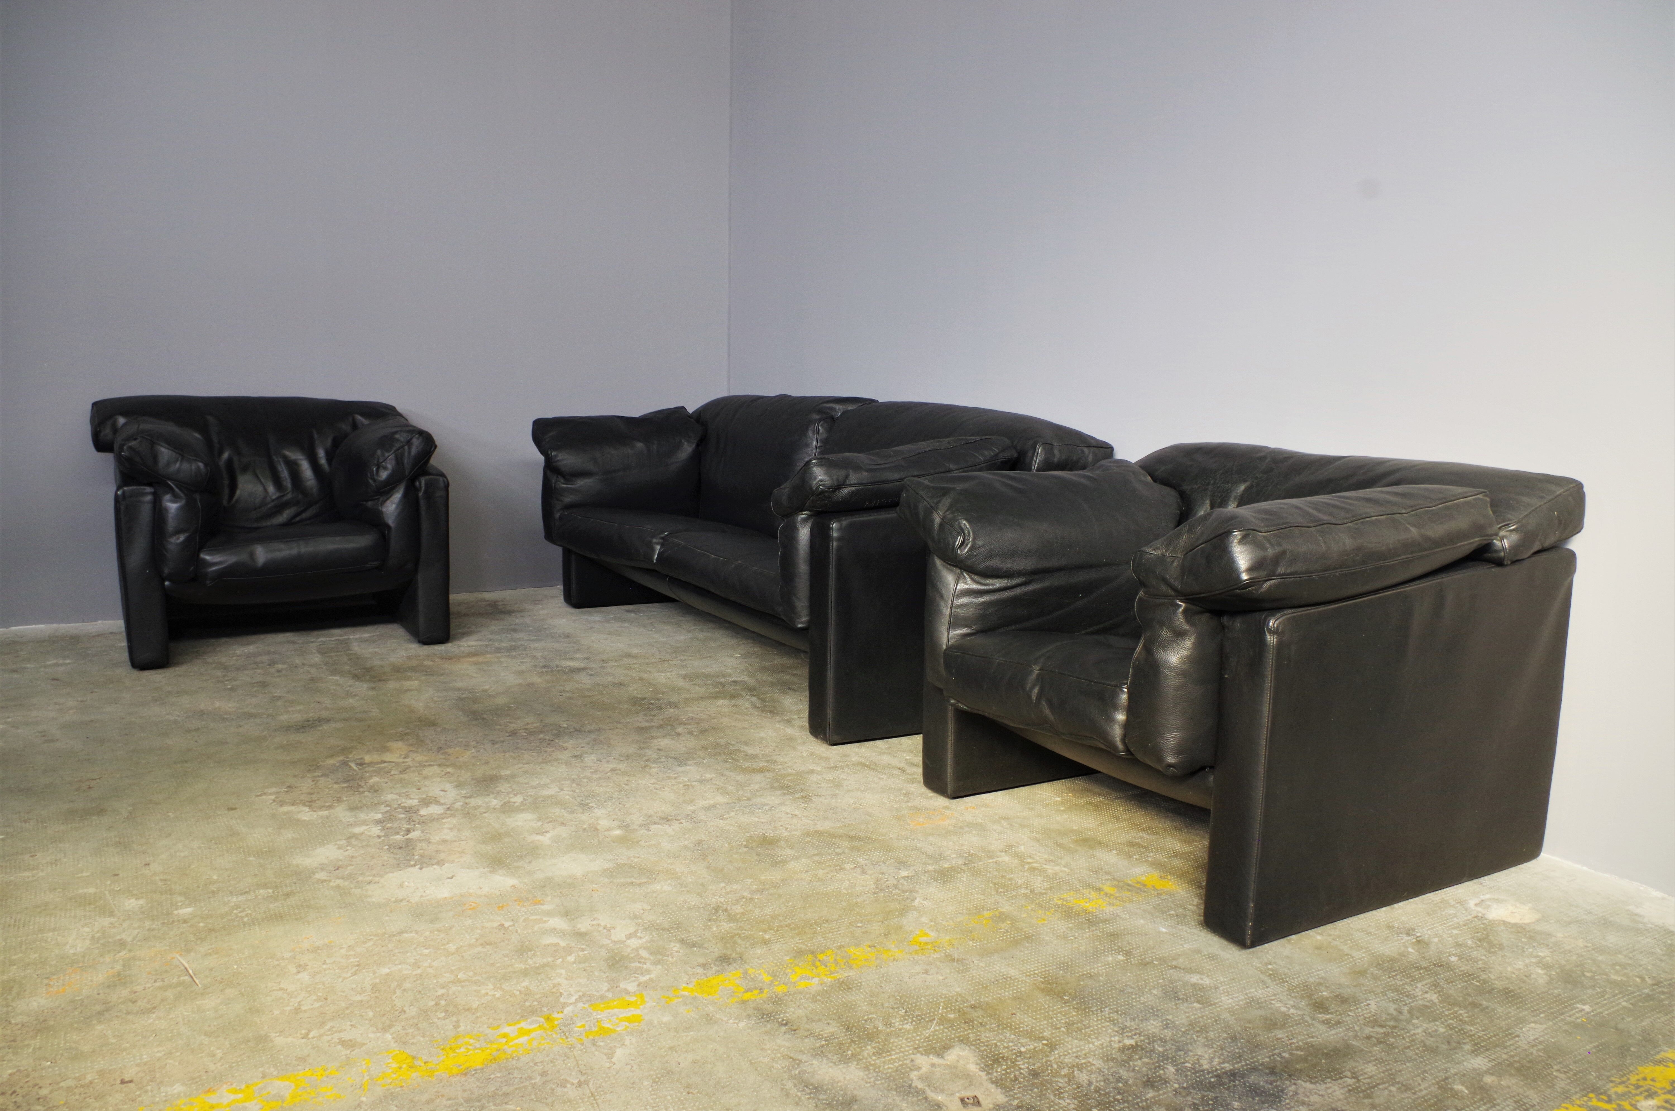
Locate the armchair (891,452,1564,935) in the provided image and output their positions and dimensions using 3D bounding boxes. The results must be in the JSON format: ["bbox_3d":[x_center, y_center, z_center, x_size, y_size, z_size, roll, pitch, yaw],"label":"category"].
[{"bbox_3d":[0.795,0.182,2.666,0.945,0.788,1.002,-4,10,-30],"label":"armchair"}]

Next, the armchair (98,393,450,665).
[{"bbox_3d":[-1.959,-0.124,4.355,1.026,0.808,0.936,-4,10,-29],"label":"armchair"}]

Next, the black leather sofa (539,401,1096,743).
[{"bbox_3d":[-0.197,-0.098,4.252,0.959,0.845,2.214,-4,10,-30],"label":"black leather sofa"}]

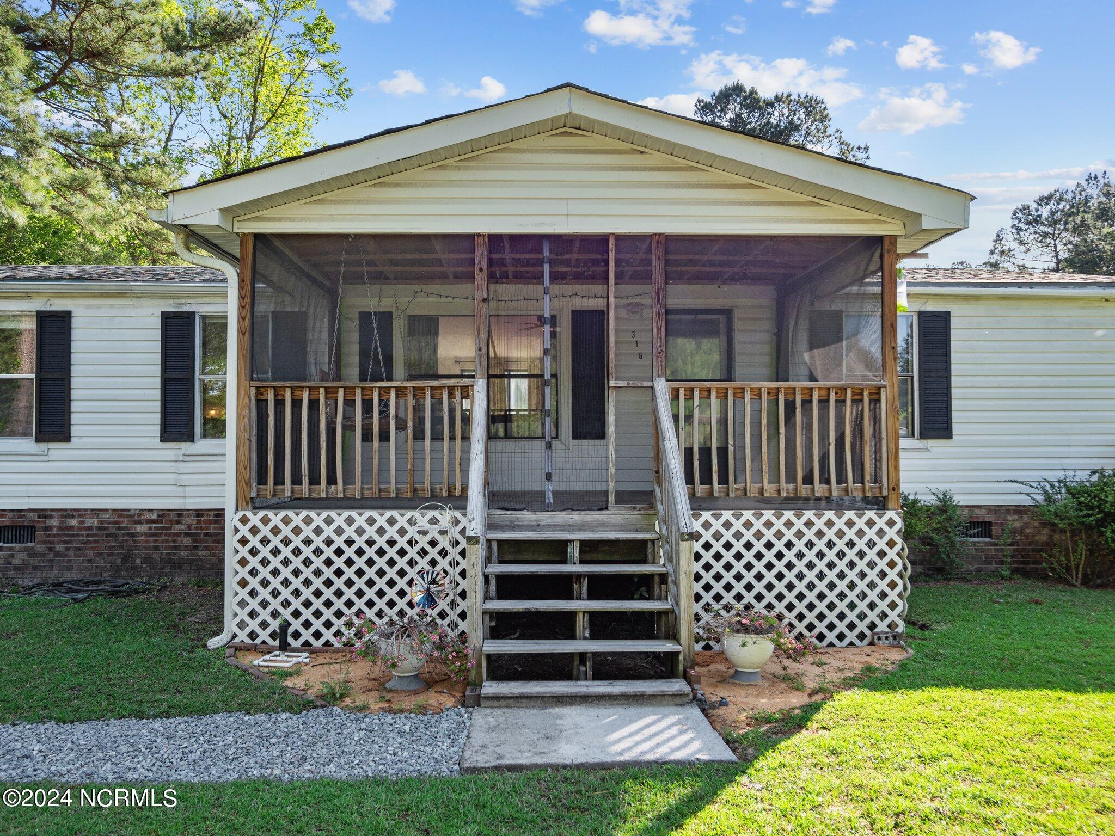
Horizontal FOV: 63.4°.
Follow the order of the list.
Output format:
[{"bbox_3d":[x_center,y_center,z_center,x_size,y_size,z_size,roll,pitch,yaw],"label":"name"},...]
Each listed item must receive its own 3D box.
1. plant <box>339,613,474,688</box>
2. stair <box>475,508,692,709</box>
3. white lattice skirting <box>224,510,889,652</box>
[{"bbox_3d":[-0.934,1.425,5.578,0.798,0.455,0.680,0,-1,-2],"label":"plant"},{"bbox_3d":[0.148,1.170,5.912,1.221,1.030,1.380,0,-1,-2],"label":"stair"},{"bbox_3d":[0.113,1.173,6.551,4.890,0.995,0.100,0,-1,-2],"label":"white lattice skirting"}]

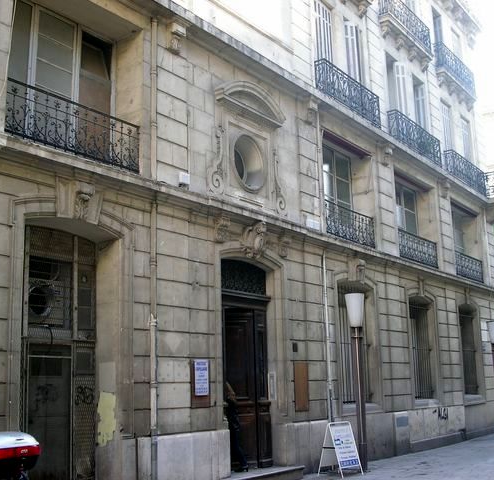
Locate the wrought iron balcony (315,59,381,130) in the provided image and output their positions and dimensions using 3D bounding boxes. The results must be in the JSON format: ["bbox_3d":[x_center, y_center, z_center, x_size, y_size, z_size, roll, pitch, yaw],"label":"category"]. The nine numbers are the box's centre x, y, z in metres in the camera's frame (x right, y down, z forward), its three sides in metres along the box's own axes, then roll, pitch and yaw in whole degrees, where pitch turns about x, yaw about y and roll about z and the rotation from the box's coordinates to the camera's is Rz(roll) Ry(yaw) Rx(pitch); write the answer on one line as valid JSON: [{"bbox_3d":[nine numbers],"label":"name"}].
[{"bbox_3d":[2.746,-3.838,18.687,0.300,0.899,2.980,-10,-15,35],"label":"wrought iron balcony"}]

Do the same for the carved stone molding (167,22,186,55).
[{"bbox_3d":[-1.301,-3.787,13.150,0.200,0.530,0.290,-10,-15,35],"label":"carved stone molding"}]

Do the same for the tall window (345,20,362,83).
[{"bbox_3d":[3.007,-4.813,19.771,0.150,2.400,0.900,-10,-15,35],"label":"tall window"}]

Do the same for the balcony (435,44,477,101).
[{"bbox_3d":[7.763,-6.270,26.188,0.380,1.013,3.041,-10,-15,35],"label":"balcony"}]

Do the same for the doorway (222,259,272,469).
[{"bbox_3d":[-0.023,2.173,12.357,0.360,3.640,1.630,-10,-14,35],"label":"doorway"}]

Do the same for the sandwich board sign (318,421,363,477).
[{"bbox_3d":[1.747,3.921,13.179,0.595,0.948,0.585,9,-15,-41],"label":"sandwich board sign"}]

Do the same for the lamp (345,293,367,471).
[{"bbox_3d":[2.345,2.916,14.679,0.402,3.659,0.402,-10,-15,35],"label":"lamp"}]

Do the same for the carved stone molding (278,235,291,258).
[{"bbox_3d":[0.805,0.141,15.085,0.190,0.460,0.230,-10,-15,35],"label":"carved stone molding"}]

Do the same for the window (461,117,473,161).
[{"bbox_3d":[8.245,-3.252,26.392,0.206,2.752,1.082,-10,-15,35],"label":"window"}]

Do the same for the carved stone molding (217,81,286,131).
[{"bbox_3d":[0.100,-2.621,13.239,0.280,0.670,1.950,-10,-14,35],"label":"carved stone molding"}]

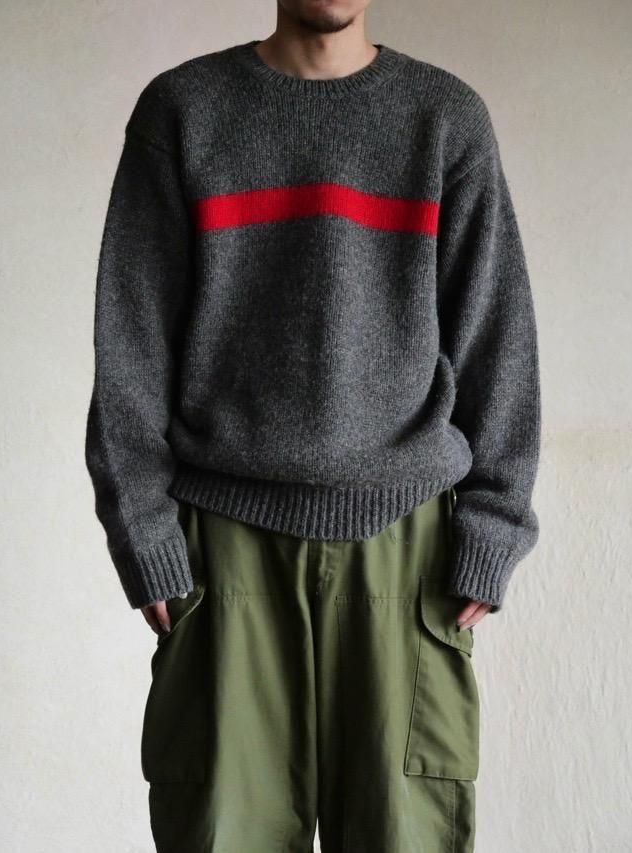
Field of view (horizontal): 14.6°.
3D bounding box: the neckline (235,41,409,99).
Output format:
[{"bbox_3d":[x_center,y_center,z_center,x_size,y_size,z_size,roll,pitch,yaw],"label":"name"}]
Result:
[{"bbox_3d":[0.003,-0.478,3.280,0.225,0.085,0.180,0,2,-2],"label":"neckline"}]

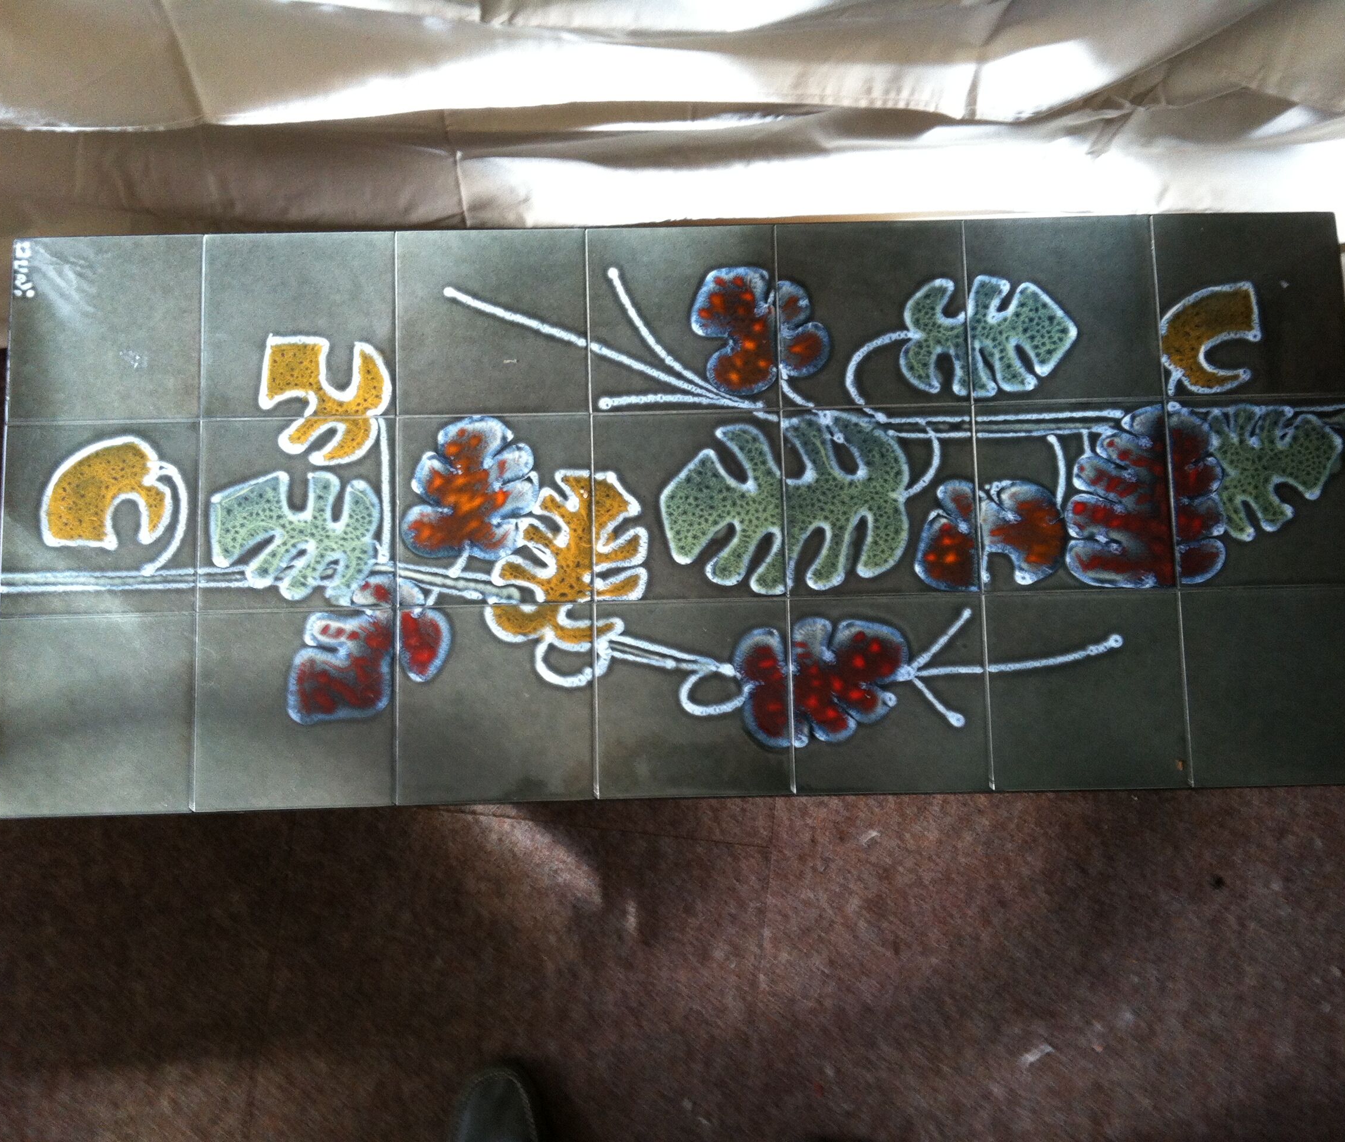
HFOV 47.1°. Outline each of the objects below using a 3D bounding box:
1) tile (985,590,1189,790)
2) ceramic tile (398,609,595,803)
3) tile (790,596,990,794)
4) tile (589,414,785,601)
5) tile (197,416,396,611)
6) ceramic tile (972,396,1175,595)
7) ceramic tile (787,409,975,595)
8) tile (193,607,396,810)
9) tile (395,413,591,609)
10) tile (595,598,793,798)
[{"bbox_3d":[0.316,0.091,1.180,0.150,0.010,0.150,-1,82,-1],"label":"tile"},{"bbox_3d":[-0.134,0.101,1.172,0.150,0.010,0.150,-1,81,-1],"label":"ceramic tile"},{"bbox_3d":[0.166,0.094,1.178,0.150,0.010,0.150,-1,82,-1],"label":"tile"},{"bbox_3d":[0.012,-0.051,1.197,0.150,0.010,0.150,-1,82,-1],"label":"tile"},{"bbox_3d":[-0.288,-0.044,1.192,0.150,0.010,0.150,-1,82,-1],"label":"tile"},{"bbox_3d":[0.312,-0.057,1.203,0.150,0.010,0.150,-1,81,-1],"label":"ceramic tile"},{"bbox_3d":[0.162,-0.054,1.200,0.150,0.010,0.150,-1,81,-1],"label":"ceramic tile"},{"bbox_3d":[-0.284,0.104,1.169,0.150,0.010,0.150,-1,81,-1],"label":"tile"},{"bbox_3d":[-0.138,-0.047,1.194,0.150,0.010,0.150,-1,81,-1],"label":"tile"},{"bbox_3d":[0.016,0.098,1.175,0.150,0.010,0.150,-1,82,-1],"label":"tile"}]

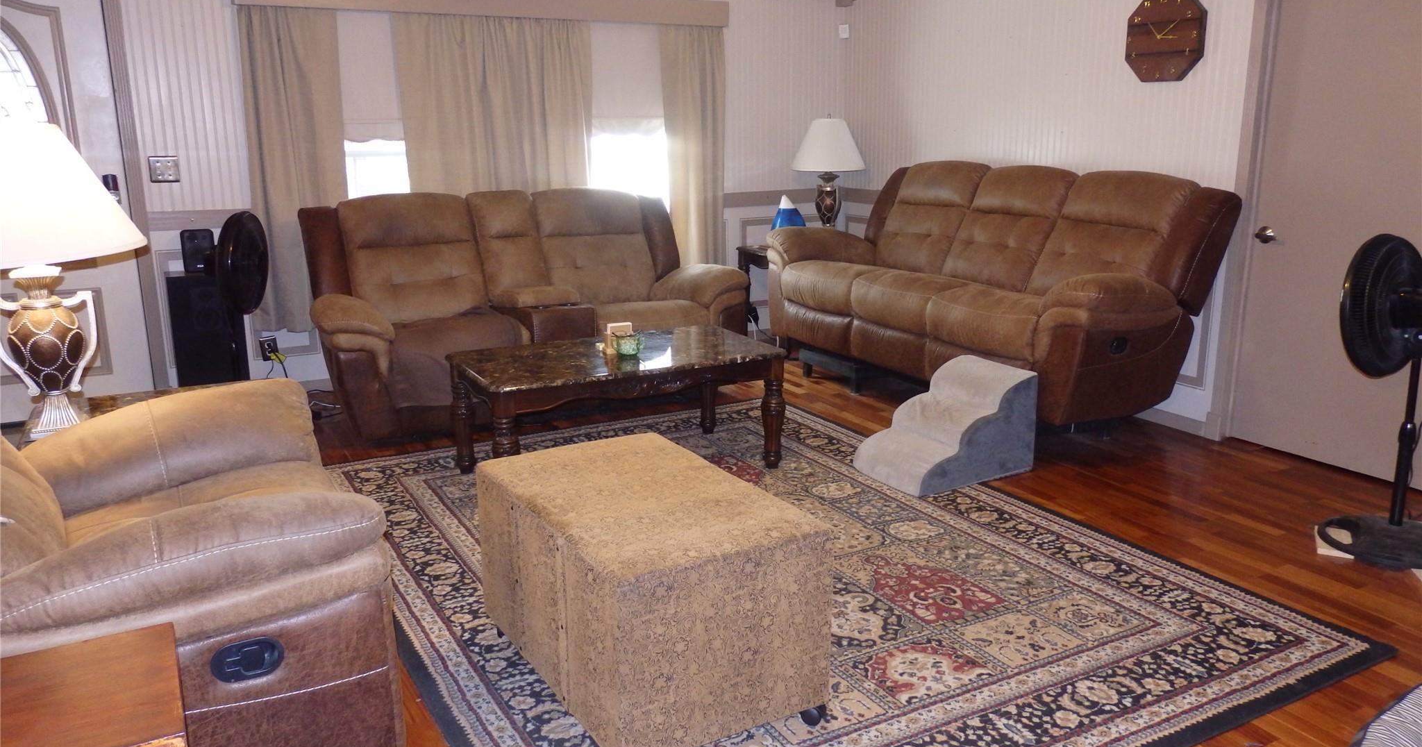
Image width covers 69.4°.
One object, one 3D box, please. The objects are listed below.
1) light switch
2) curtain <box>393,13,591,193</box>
[{"bbox_3d":[-2.754,-1.028,5.178,0.122,0.122,0.015,-6,13,-24],"label":"light switch"},{"bbox_3d":[-1.166,-1.159,5.805,1.080,1.700,0.100,-6,13,-24],"label":"curtain"}]

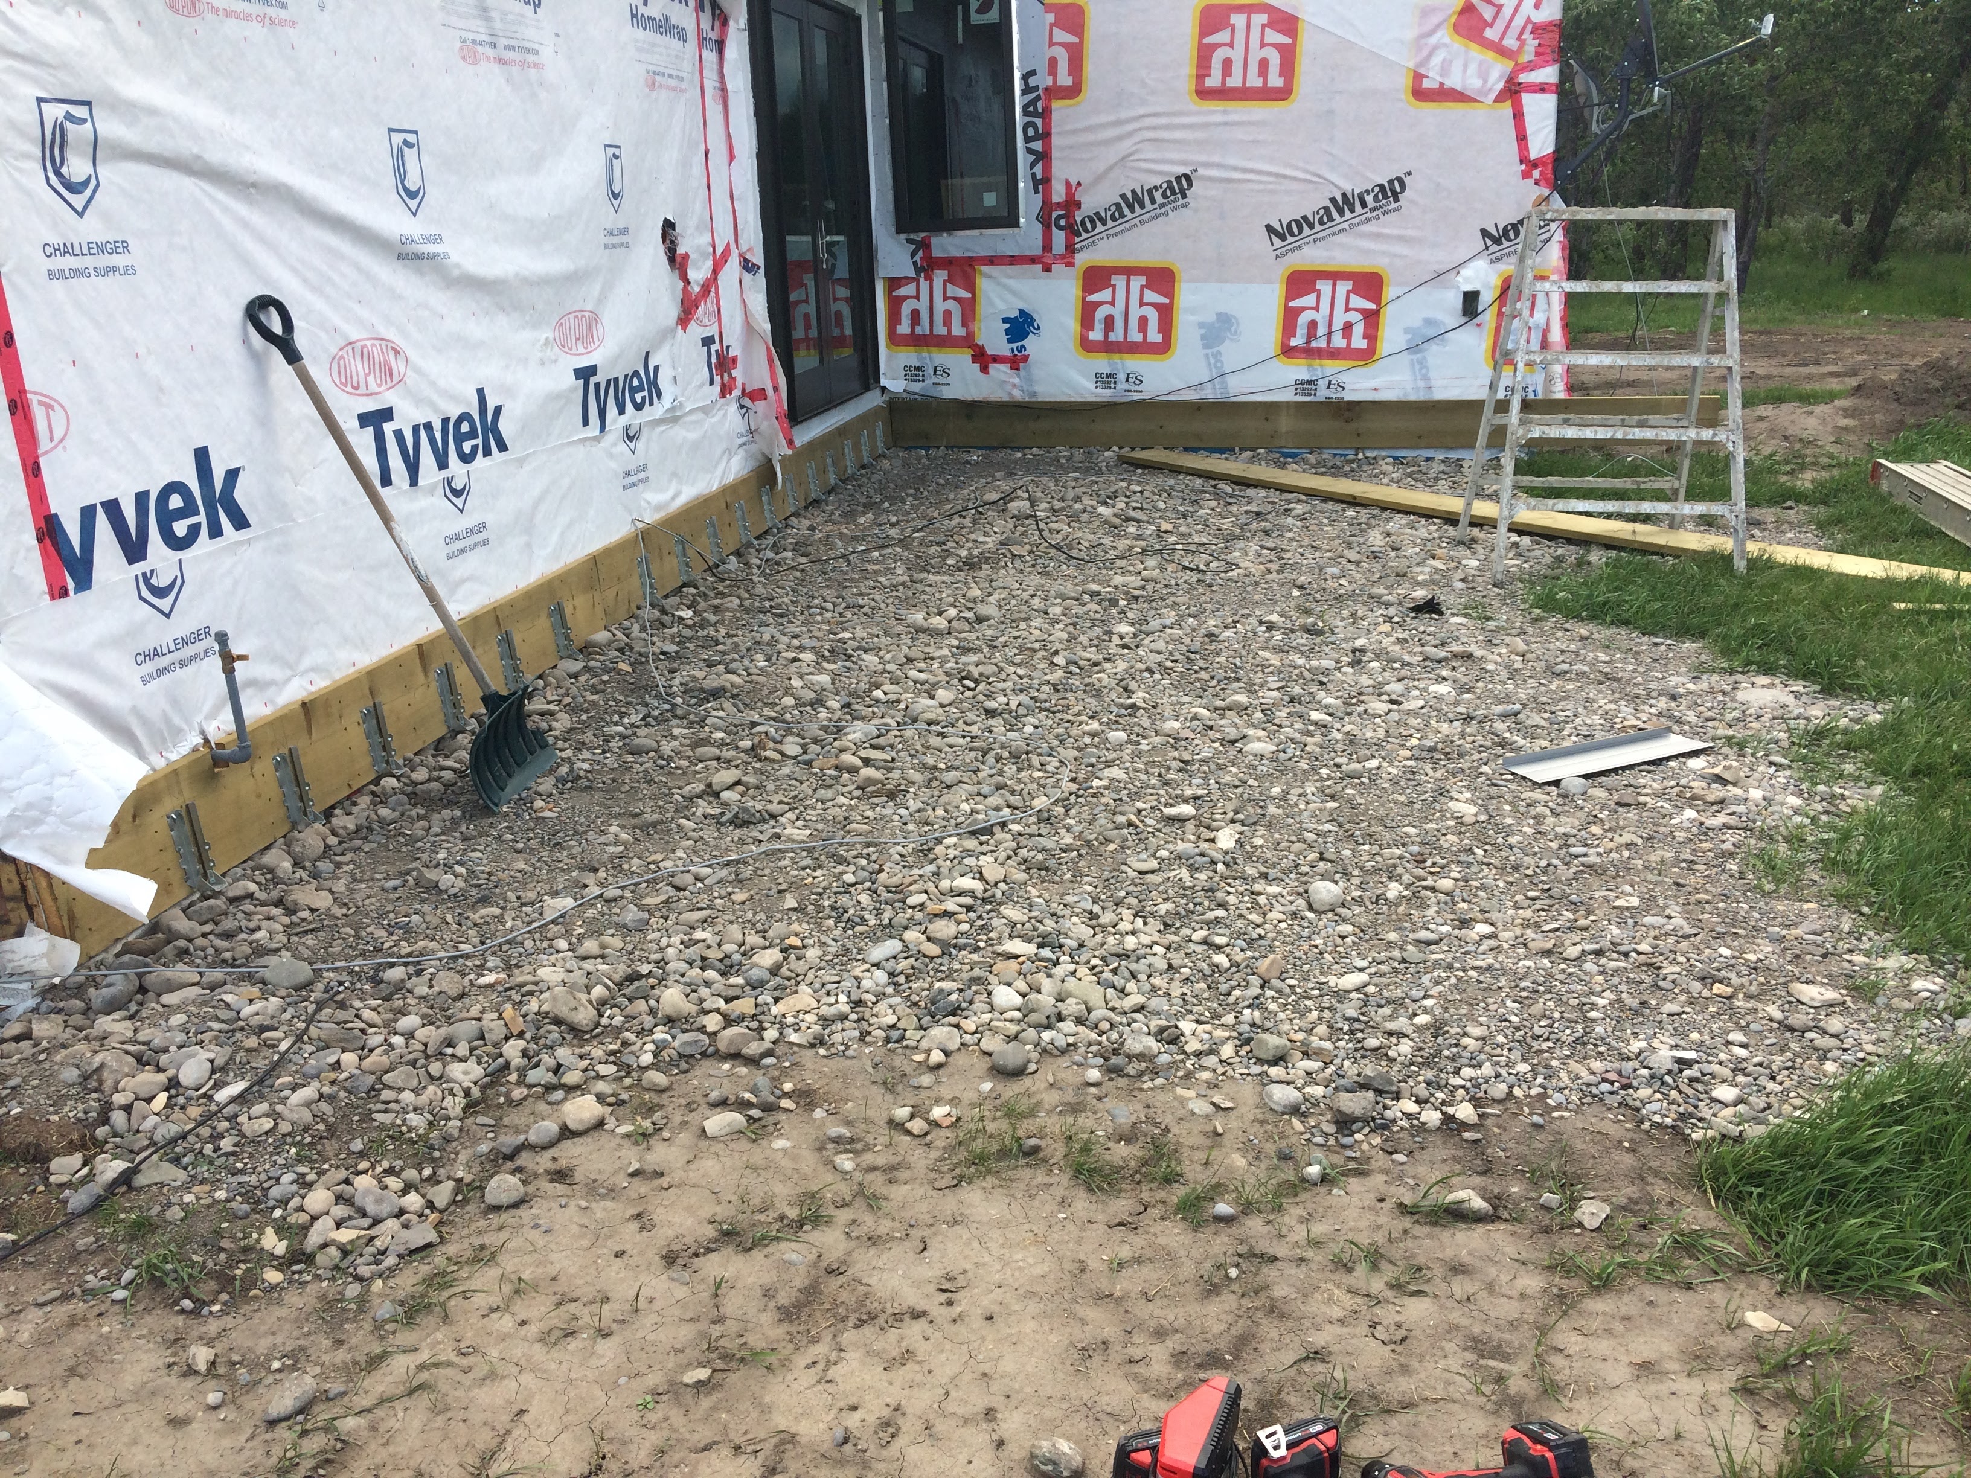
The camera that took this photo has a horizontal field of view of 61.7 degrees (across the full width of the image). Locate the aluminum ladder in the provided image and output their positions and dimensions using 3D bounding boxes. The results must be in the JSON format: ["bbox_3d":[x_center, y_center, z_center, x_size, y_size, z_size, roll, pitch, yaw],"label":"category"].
[{"bbox_3d":[2.606,-1.449,6.916,0.990,1.470,1.068,2,17,7],"label":"aluminum ladder"}]

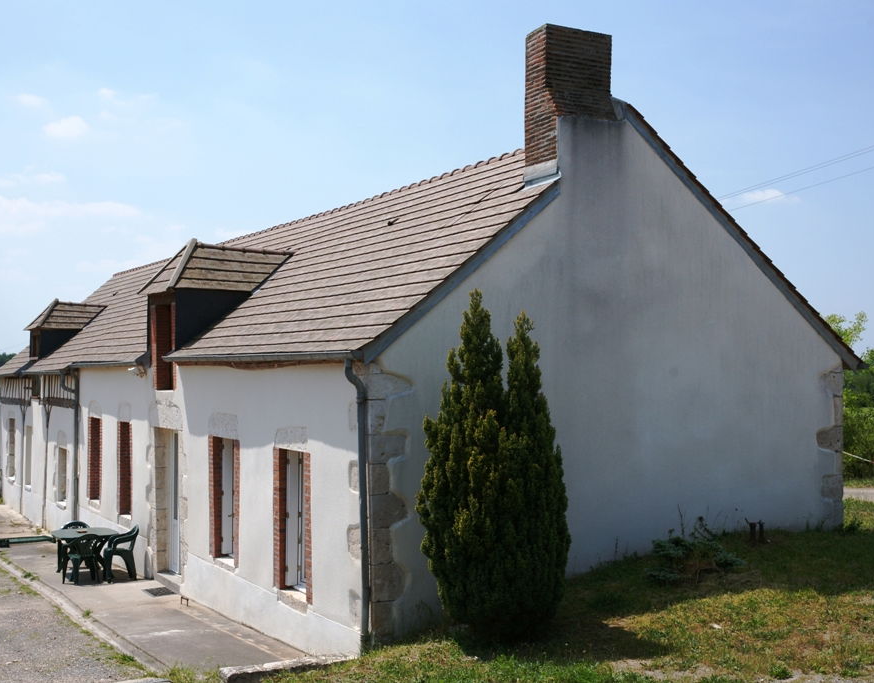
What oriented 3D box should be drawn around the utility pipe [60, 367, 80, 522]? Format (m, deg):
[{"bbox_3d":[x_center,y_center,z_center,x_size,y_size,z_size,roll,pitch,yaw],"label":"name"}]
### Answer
[{"bbox_3d":[-7.472,2.243,23.200,0.380,3.303,0.100,1,-2,-29],"label":"utility pipe"}]

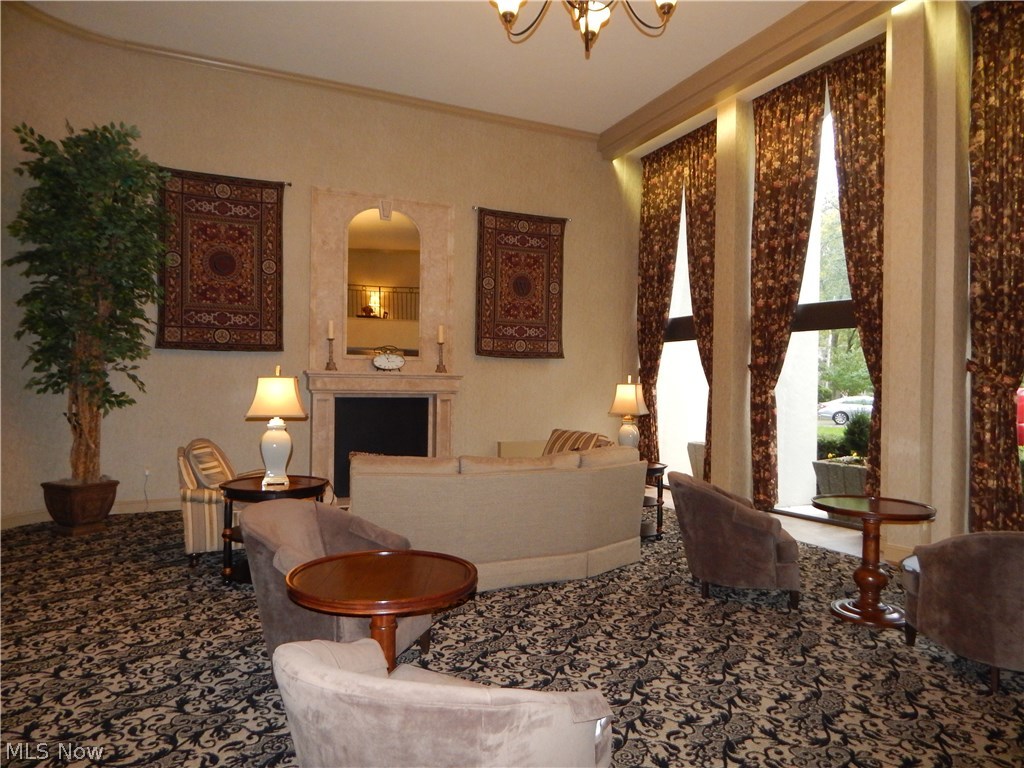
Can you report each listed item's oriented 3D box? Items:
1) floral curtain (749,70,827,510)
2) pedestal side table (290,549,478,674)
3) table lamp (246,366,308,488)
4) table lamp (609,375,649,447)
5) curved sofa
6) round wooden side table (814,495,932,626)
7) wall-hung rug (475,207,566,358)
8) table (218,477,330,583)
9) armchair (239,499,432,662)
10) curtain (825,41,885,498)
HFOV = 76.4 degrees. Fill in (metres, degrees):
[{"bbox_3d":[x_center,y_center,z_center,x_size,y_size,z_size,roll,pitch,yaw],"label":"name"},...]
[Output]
[{"bbox_3d":[3.117,-0.944,7.299,0.200,4.785,1.037,1,0,-26],"label":"floral curtain"},{"bbox_3d":[-0.501,1.068,2.499,0.692,0.690,0.692,1,0,0],"label":"pedestal side table"},{"bbox_3d":[-1.628,0.286,4.550,0.420,0.830,0.380,1,0,-16],"label":"table lamp"},{"bbox_3d":[1.076,0.341,5.964,0.320,0.838,0.250,1,0,28],"label":"table lamp"},{"bbox_3d":[-0.136,0.926,4.872,2.254,0.880,1.120,1,0,-25],"label":"curved sofa"},{"bbox_3d":[2.168,1.060,3.922,0.655,0.668,0.655,1,0,0],"label":"round wooden side table"},{"bbox_3d":[0.131,-1.349,8.861,1.341,1.960,0.030,1,0,-26],"label":"wall-hung rug"},{"bbox_3d":[-1.704,1.058,4.700,0.746,0.682,0.746,1,0,-26],"label":"table"},{"bbox_3d":[-0.885,0.963,3.080,0.770,0.790,0.770,1,0,18],"label":"armchair"},{"bbox_3d":[3.479,-0.930,6.518,0.200,4.785,0.710,1,0,-26],"label":"curtain"}]

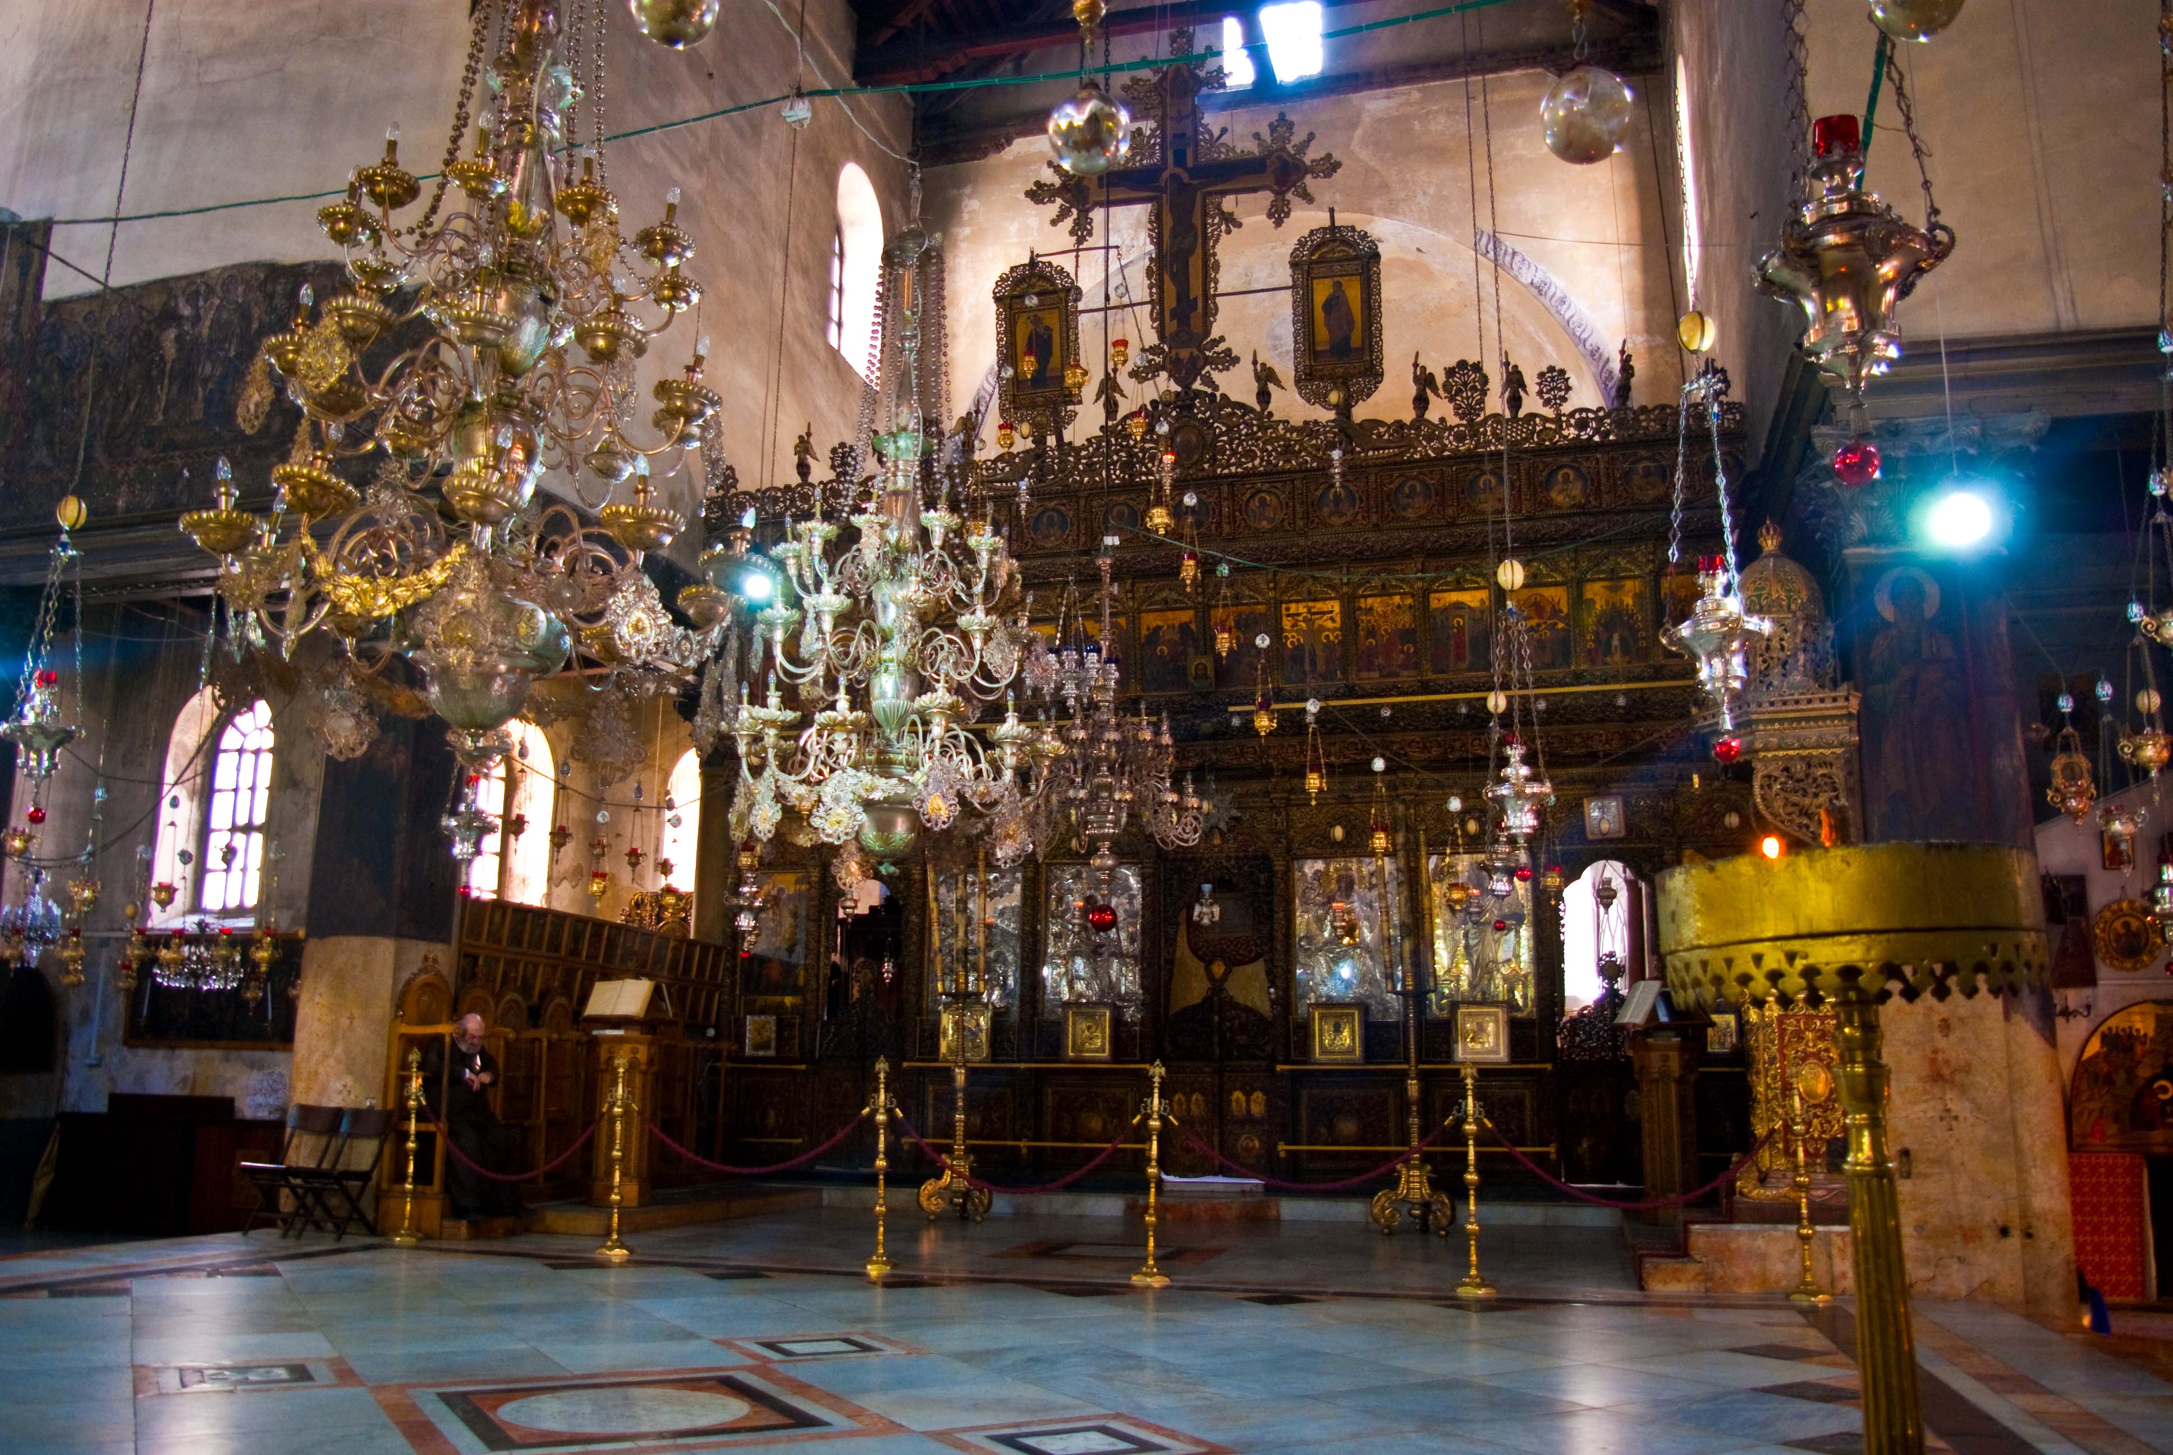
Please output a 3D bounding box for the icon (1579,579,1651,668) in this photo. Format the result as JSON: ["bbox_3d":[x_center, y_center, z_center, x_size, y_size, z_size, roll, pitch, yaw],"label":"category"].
[{"bbox_3d":[4.424,-0.873,13.661,0.530,0.770,0.060,-3,-12,15],"label":"icon"}]

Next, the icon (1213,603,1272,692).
[{"bbox_3d":[1.288,-0.672,13.476,0.482,0.700,0.040,-2,-11,14],"label":"icon"}]

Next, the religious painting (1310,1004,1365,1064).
[{"bbox_3d":[2.051,2.509,13.373,0.430,0.480,0.060,-3,-12,15],"label":"religious painting"}]

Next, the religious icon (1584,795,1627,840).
[{"bbox_3d":[4.208,0.737,13.241,0.290,0.370,0.050,-3,-12,15],"label":"religious icon"}]

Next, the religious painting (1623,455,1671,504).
[{"bbox_3d":[4.735,-2.098,13.774,0.380,0.420,0.050,-3,-12,15],"label":"religious painting"}]

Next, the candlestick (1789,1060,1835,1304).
[{"bbox_3d":[3.561,2.246,8.111,0.215,1.152,0.215,-3,-13,16],"label":"candlestick"}]

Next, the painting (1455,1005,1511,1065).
[{"bbox_3d":[3.003,2.320,12.367,0.409,0.438,0.060,-2,-11,14],"label":"painting"}]

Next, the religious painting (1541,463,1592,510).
[{"bbox_3d":[3.939,-1.979,13.400,0.405,0.385,0.050,-3,-13,16],"label":"religious painting"}]

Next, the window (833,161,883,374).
[{"bbox_3d":[-2.772,-5.486,19.957,0.300,2.400,1.450,-3,-12,15],"label":"window"}]

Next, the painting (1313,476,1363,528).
[{"bbox_3d":[2.143,-1.925,13.916,0.410,0.400,0.050,-3,-13,16],"label":"painting"}]

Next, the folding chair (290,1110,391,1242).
[{"bbox_3d":[-4.882,2.913,10.725,0.430,0.820,0.500,-1,-12,7],"label":"folding chair"}]

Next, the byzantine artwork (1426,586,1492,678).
[{"bbox_3d":[3.192,-0.814,13.988,0.500,0.770,0.060,-3,-12,15],"label":"byzantine artwork"}]

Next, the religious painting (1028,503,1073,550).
[{"bbox_3d":[-0.319,-1.800,14.608,0.385,0.385,0.050,-3,-13,16],"label":"religious painting"}]

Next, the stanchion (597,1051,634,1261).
[{"bbox_3d":[-2.909,2.661,10.200,0.220,1.220,0.220,-2,-11,14],"label":"stanchion"}]

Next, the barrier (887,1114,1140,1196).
[{"bbox_3d":[-0.372,2.332,8.949,1.398,0.443,0.050,-2,-12,12],"label":"barrier"}]

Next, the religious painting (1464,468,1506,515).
[{"bbox_3d":[3.307,-1.964,13.583,0.370,0.385,0.050,-3,-13,16],"label":"religious painting"}]

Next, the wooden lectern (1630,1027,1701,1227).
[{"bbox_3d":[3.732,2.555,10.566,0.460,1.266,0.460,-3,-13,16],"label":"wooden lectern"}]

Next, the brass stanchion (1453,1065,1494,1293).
[{"bbox_3d":[2.129,2.470,8.959,0.210,1.250,0.210,-3,-12,15],"label":"brass stanchion"}]

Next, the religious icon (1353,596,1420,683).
[{"bbox_3d":[2.424,-0.716,13.193,0.488,0.677,0.040,-2,-11,14],"label":"religious icon"}]

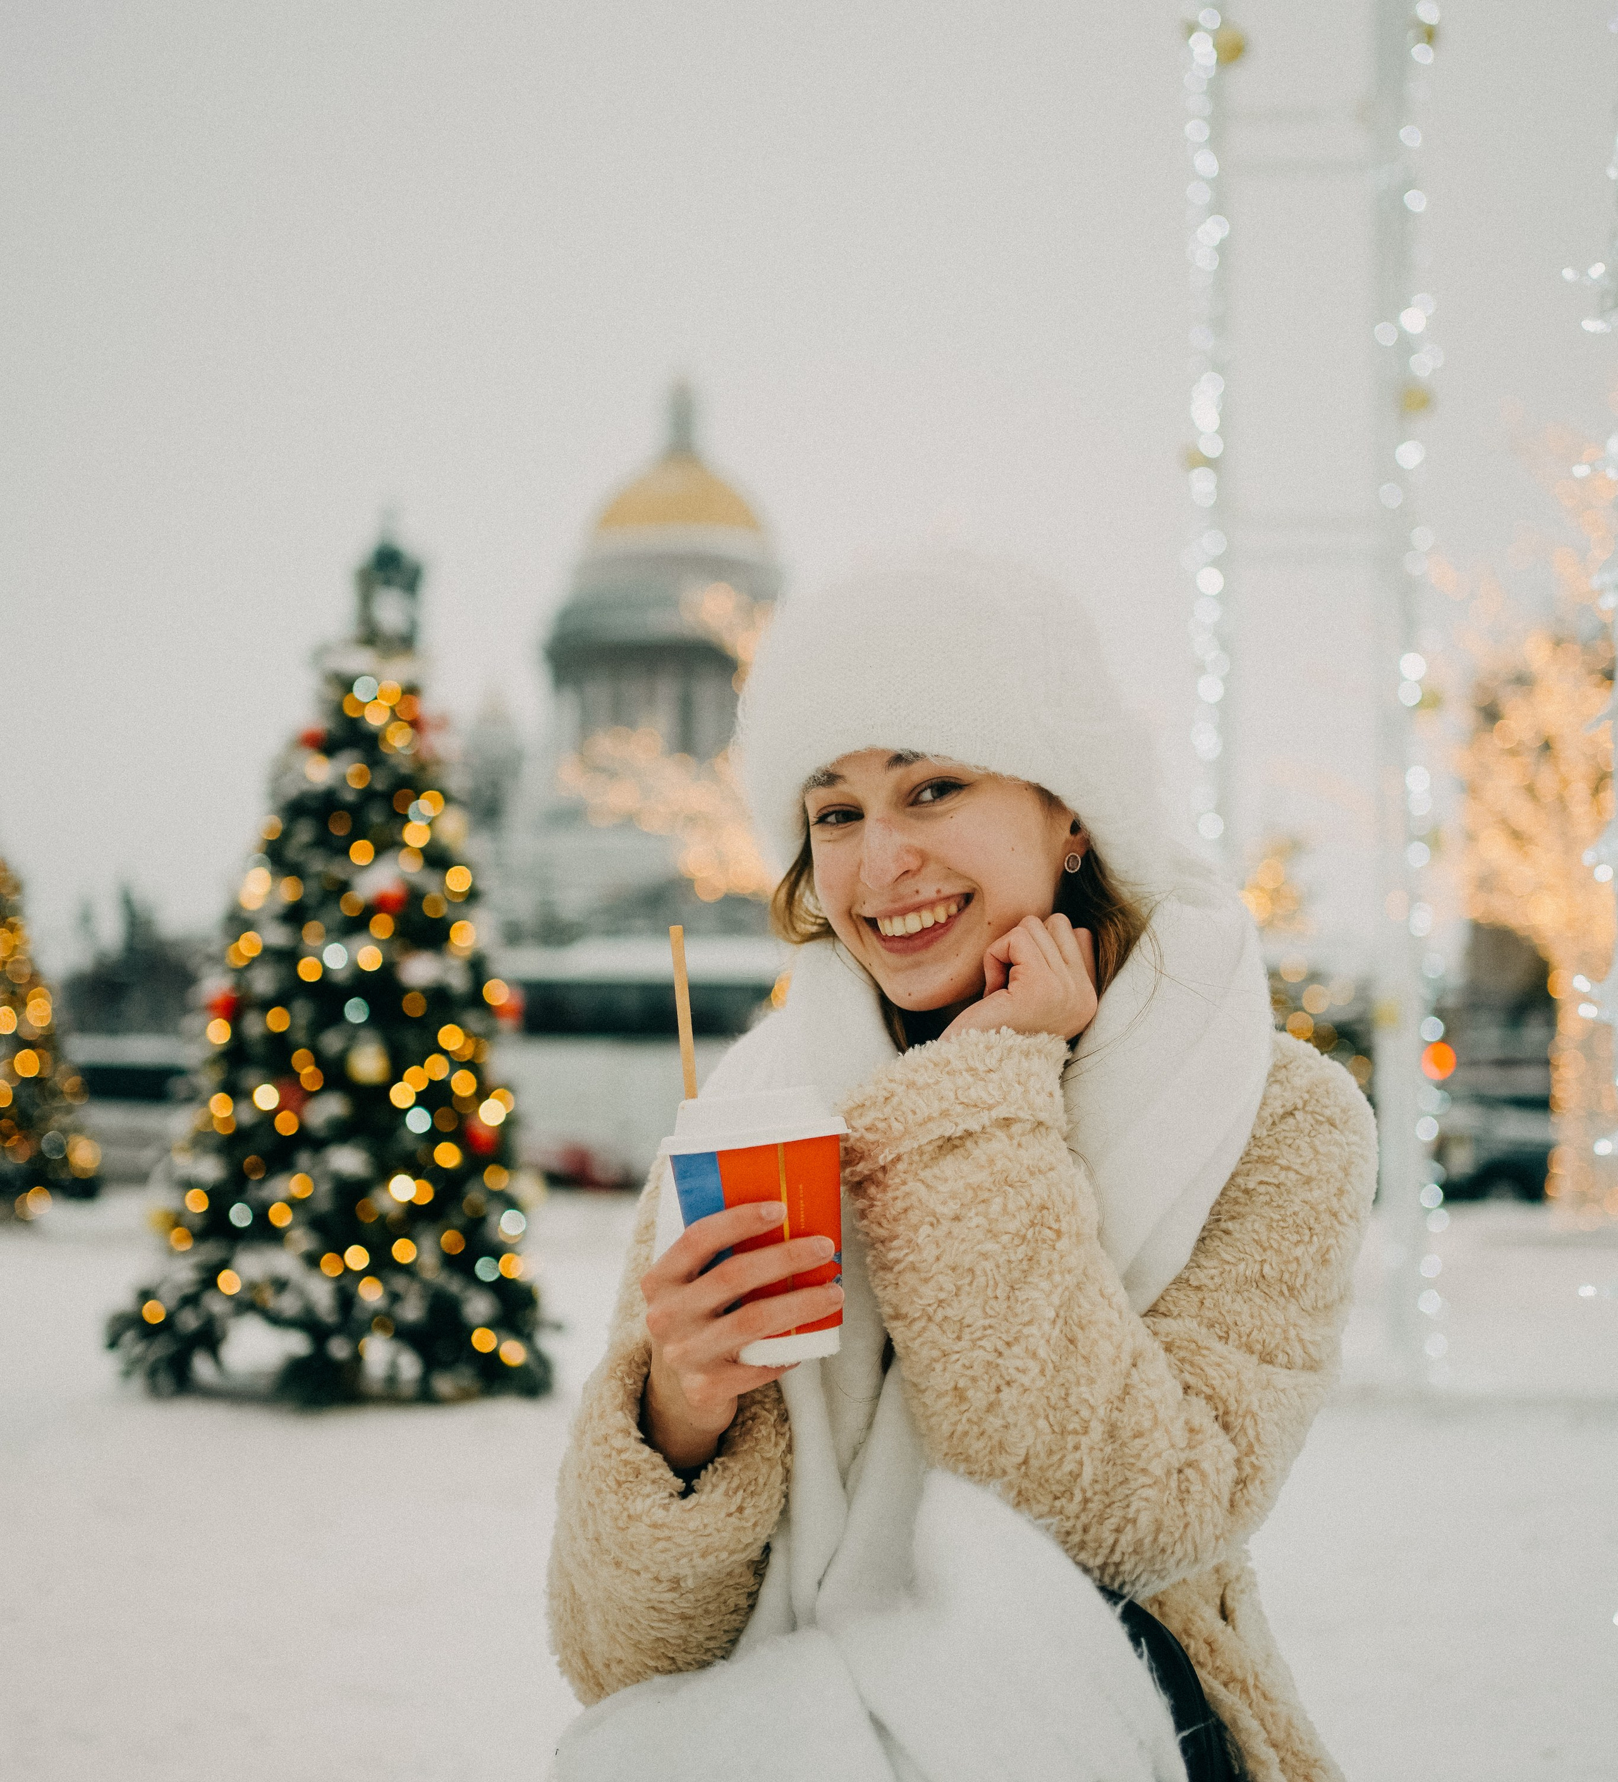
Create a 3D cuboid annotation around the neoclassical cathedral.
[{"bbox_3d":[-18.475,-24.120,343.000,108.000,101.500,98.000,1,-4,-6],"label":"neoclassical cathedral"}]

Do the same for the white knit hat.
[{"bbox_3d":[0.087,-0.095,1.330,0.245,0.190,0.265,-6,-14,-2],"label":"white knit hat"}]

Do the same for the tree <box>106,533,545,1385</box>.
[{"bbox_3d":[-1.281,0.162,6.400,1.170,2.270,1.170,2,-4,-11],"label":"tree"}]

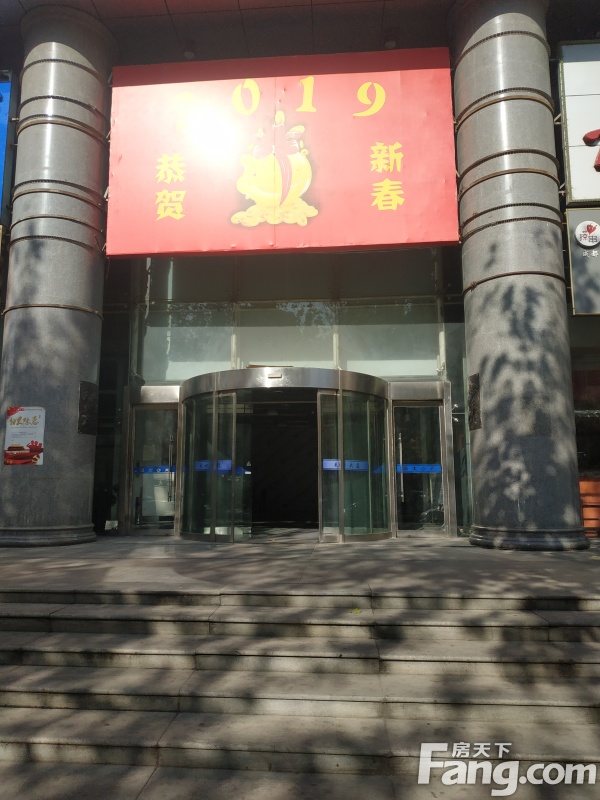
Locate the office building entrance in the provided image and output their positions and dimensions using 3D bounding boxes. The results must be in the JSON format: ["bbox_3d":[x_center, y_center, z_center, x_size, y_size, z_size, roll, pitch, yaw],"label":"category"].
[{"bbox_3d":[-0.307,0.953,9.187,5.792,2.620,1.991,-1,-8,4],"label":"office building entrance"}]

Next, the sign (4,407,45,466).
[{"bbox_3d":[-4.140,0.544,8.325,0.613,0.878,0.061,0,-8,-1],"label":"sign"}]

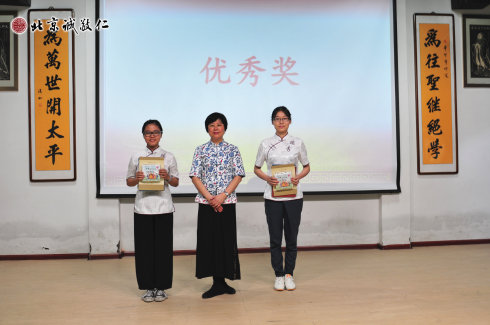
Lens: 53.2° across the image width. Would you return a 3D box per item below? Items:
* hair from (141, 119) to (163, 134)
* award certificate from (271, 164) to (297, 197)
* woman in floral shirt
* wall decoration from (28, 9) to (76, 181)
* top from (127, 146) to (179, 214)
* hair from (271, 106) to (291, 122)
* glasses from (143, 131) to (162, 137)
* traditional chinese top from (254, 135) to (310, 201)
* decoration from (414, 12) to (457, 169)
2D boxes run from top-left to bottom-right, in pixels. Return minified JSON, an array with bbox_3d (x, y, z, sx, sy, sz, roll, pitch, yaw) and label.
[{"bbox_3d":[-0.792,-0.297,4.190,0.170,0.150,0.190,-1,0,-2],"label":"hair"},{"bbox_3d":[0.340,0.161,4.250,0.205,0.275,0.025,-1,0,0],"label":"award certificate"},{"bbox_3d":[-0.236,0.367,4.240,0.470,1.585,0.330,-1,0,-1],"label":"woman in floral shirt"},{"bbox_3d":[-2.381,-0.829,6.050,0.575,2.140,0.030,-1,0,-5],"label":"wall decoration"},{"bbox_3d":[-0.782,0.157,4.160,0.435,0.560,0.270,-1,0,-2],"label":"top"},{"bbox_3d":[0.330,-0.426,4.420,0.172,0.155,0.190,-1,0,1],"label":"hair"},{"bbox_3d":[-0.774,-0.241,4.120,0.142,0.045,0.130,-1,0,-2],"label":"glasses"},{"bbox_3d":[0.339,0.041,4.420,0.470,0.595,0.270,-1,0,1],"label":"traditional chinese top"},{"bbox_3d":[2.531,-0.907,6.480,0.575,2.140,0.030,-1,0,-5],"label":"decoration"}]

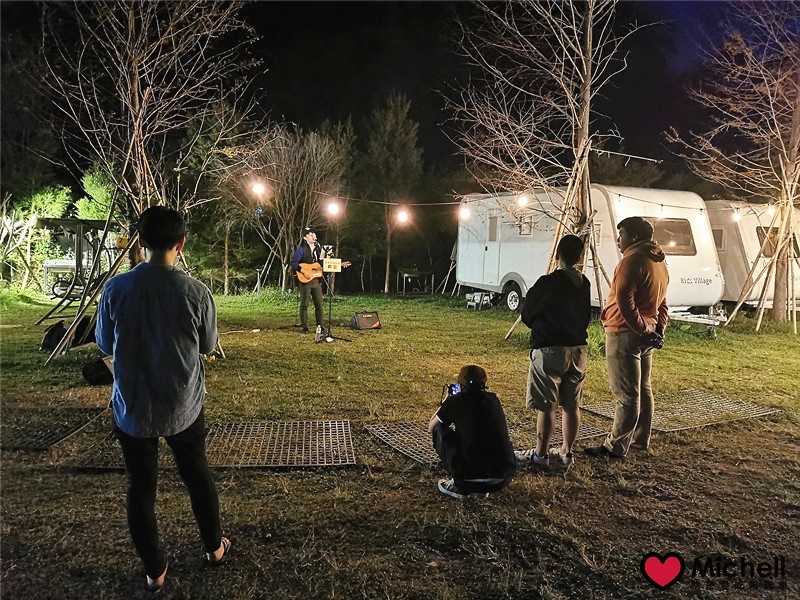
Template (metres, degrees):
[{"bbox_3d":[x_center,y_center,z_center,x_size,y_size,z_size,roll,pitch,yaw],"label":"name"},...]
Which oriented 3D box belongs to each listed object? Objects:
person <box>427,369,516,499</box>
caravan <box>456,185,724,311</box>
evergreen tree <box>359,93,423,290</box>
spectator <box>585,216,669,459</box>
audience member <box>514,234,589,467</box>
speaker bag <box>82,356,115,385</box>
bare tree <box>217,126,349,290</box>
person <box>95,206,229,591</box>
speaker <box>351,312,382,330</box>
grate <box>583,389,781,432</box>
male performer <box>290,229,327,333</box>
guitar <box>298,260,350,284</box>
[{"bbox_3d":[0.474,0.800,4.078,0.500,0.780,0.580,-1,6,-25],"label":"person"},{"bbox_3d":[3.837,-1.023,13.787,2.350,2.620,5.300,-2,7,-31],"label":"caravan"},{"bbox_3d":[-0.241,-2.991,17.691,1.750,5.600,1.700,1,6,0],"label":"evergreen tree"},{"bbox_3d":[1.702,0.275,4.647,0.540,1.760,0.400,-4,8,-42],"label":"spectator"},{"bbox_3d":[1.110,0.345,4.484,0.500,1.630,0.360,-2,6,-27],"label":"audience member"},{"bbox_3d":[-3.210,0.715,6.710,0.420,0.280,0.340,1,6,0],"label":"speaker bag"},{"bbox_3d":[-3.304,-2.486,17.547,3.650,4.500,3.200,1,6,0],"label":"bare tree"},{"bbox_3d":[-1.089,0.428,2.899,0.600,1.690,0.420,1,6,0],"label":"person"},{"bbox_3d":[-0.596,0.342,10.939,0.420,0.290,0.310,-1,6,-18],"label":"speaker"},{"bbox_3d":[2.684,1.030,5.998,1.538,0.030,0.926,-2,6,-28],"label":"grate"},{"bbox_3d":[-1.473,-0.301,10.103,0.580,1.700,0.450,-1,6,-18],"label":"male performer"},{"bbox_3d":[-1.215,-0.455,9.785,0.930,0.360,0.110,-12,8,-12],"label":"guitar"}]

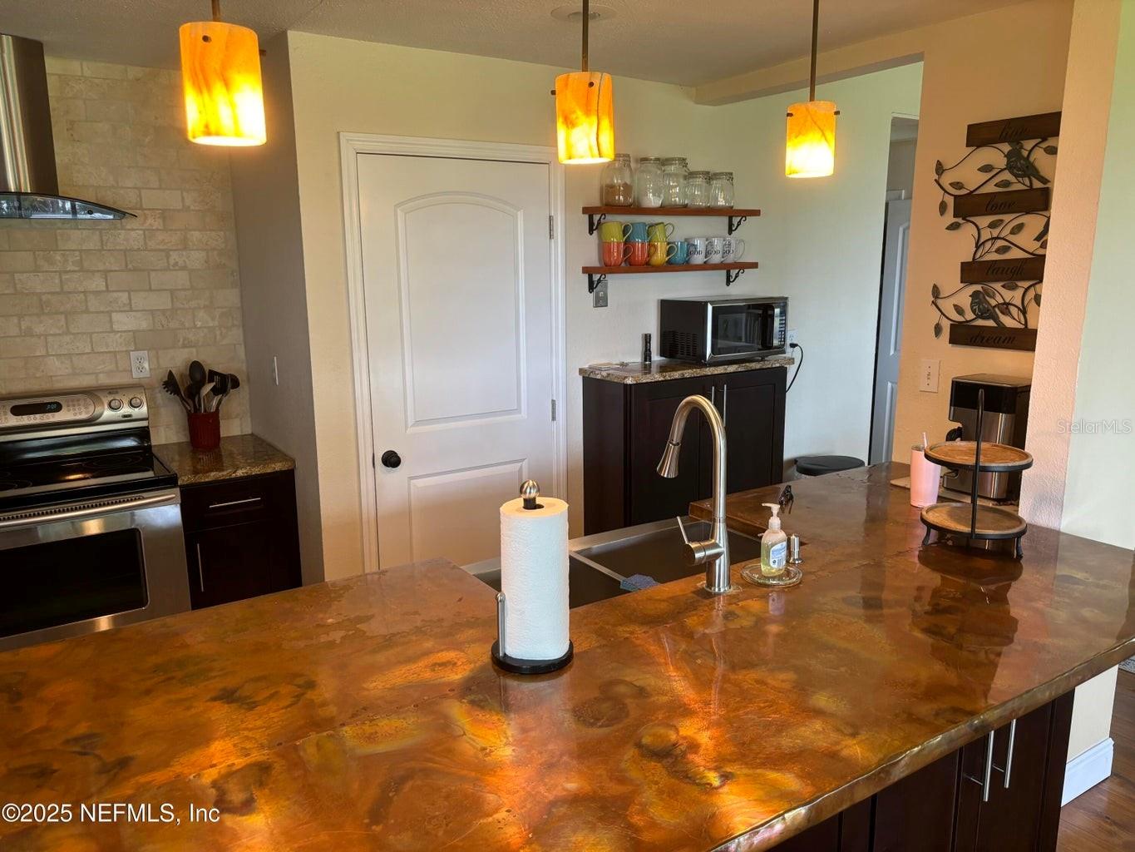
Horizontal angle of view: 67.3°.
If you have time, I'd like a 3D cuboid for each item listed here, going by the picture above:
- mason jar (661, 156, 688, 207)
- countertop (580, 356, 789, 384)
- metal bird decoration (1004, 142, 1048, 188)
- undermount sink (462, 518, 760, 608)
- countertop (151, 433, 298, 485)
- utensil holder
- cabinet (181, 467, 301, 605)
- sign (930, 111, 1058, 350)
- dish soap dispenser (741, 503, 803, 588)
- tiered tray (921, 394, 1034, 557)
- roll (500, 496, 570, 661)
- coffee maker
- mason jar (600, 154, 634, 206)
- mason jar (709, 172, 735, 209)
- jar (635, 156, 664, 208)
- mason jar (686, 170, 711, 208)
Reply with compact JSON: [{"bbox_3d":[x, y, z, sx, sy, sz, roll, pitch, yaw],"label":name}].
[{"bbox_3d":[0.464,-1.050,3.698,0.117,0.214,0.117,0,12,0],"label":"mason jar"},{"bbox_3d":[0.552,-0.266,3.811,0.968,0.030,0.335,-8,14,-32],"label":"countertop"},{"bbox_3d":[1.411,-0.809,2.618,0.040,0.135,0.150,-8,14,-33],"label":"metal bird decoration"},{"bbox_3d":[0.162,0.485,2.286,0.870,0.240,0.485,-8,14,-33],"label":"undermount sink"},{"bbox_3d":[-1.411,0.128,3.472,0.418,0.040,0.650,-8,14,-33],"label":"countertop"},{"bbox_3d":[-1.490,0.017,3.495,0.113,0.145,0.113,-8,14,-32],"label":"utensil holder"},{"bbox_3d":[-1.378,0.577,3.498,0.408,0.875,0.610,-8,14,-32],"label":"cabinet"},{"bbox_3d":[1.373,-0.609,2.748,0.035,0.716,0.463,-8,14,-32],"label":"sign"},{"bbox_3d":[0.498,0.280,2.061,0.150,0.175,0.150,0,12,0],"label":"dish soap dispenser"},{"bbox_3d":[1.075,0.112,2.235,0.262,0.420,0.262,-8,14,-32],"label":"tiered tray"},{"bbox_3d":[-0.062,0.292,1.651,0.131,0.283,0.131,0,12,0],"label":"roll"},{"bbox_3d":[1.354,0.032,2.697,0.190,0.353,0.215,-8,14,-32],"label":"coffee maker"},{"bbox_3d":[0.206,-1.014,3.543,0.136,0.208,0.136,0,12,0],"label":"mason jar"},{"bbox_3d":[0.699,-1.062,3.877,0.108,0.162,0.108,0,12,0],"label":"mason jar"},{"bbox_3d":[0.349,-1.030,3.626,0.120,0.208,0.120,0,12,0],"label":"jar"},{"bbox_3d":[0.583,-1.046,3.800,0.107,0.162,0.107,0,12,0],"label":"mason jar"}]

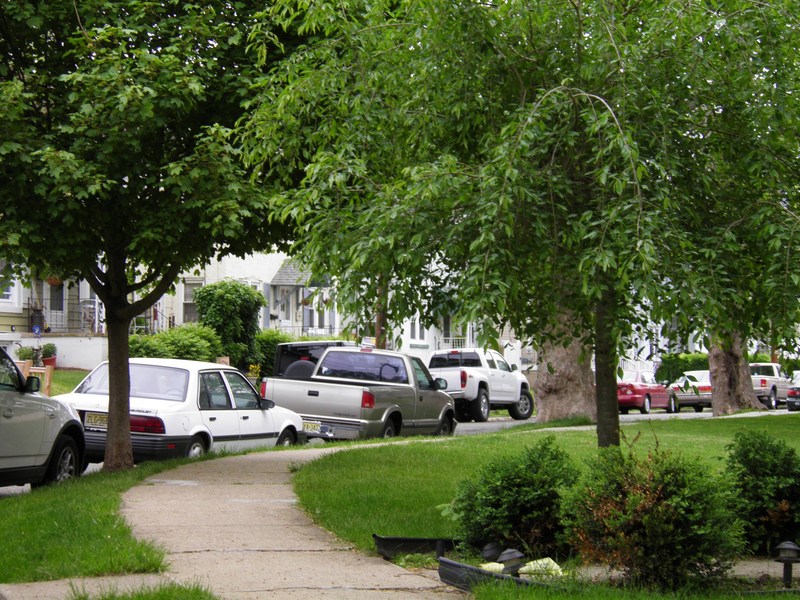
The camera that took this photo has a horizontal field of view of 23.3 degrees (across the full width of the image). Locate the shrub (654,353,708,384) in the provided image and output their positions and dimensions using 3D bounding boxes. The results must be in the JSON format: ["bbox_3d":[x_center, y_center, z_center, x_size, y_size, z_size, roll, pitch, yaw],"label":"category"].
[{"bbox_3d":[11.592,2.913,78.000,1.600,1.700,3.500,0,-2,24],"label":"shrub"}]

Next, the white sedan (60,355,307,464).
[{"bbox_3d":[-2.710,1.460,24.500,1.680,1.360,4.600,0,-2,21],"label":"white sedan"}]

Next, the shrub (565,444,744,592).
[{"bbox_3d":[1.476,1.266,11.300,1.040,0.850,0.980,1,-2,0],"label":"shrub"}]

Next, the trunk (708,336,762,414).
[{"bbox_3d":[8.036,1.808,46.500,1.250,1.950,1.150,1,-2,0],"label":"trunk"}]

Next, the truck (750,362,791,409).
[{"bbox_3d":[13.350,3.200,71.900,1.760,1.700,5.000,0,-2,25],"label":"truck"}]

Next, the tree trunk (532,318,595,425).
[{"bbox_3d":[3.069,1.289,36.000,1.120,1.950,1.080,1,-2,0],"label":"tree trunk"}]

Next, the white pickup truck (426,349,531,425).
[{"bbox_3d":[1.620,2.020,45.900,1.760,1.720,5.250,0,-2,21],"label":"white pickup truck"}]

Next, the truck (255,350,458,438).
[{"bbox_3d":[-0.530,1.520,29.300,1.730,1.580,4.830,0,-2,19],"label":"truck"}]

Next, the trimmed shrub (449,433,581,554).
[{"bbox_3d":[0.755,1.302,12.800,0.850,0.800,0.850,1,-2,0],"label":"trimmed shrub"}]

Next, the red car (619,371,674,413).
[{"bbox_3d":[7.550,2.960,62.100,1.720,1.370,4.550,0,-2,25],"label":"red car"}]

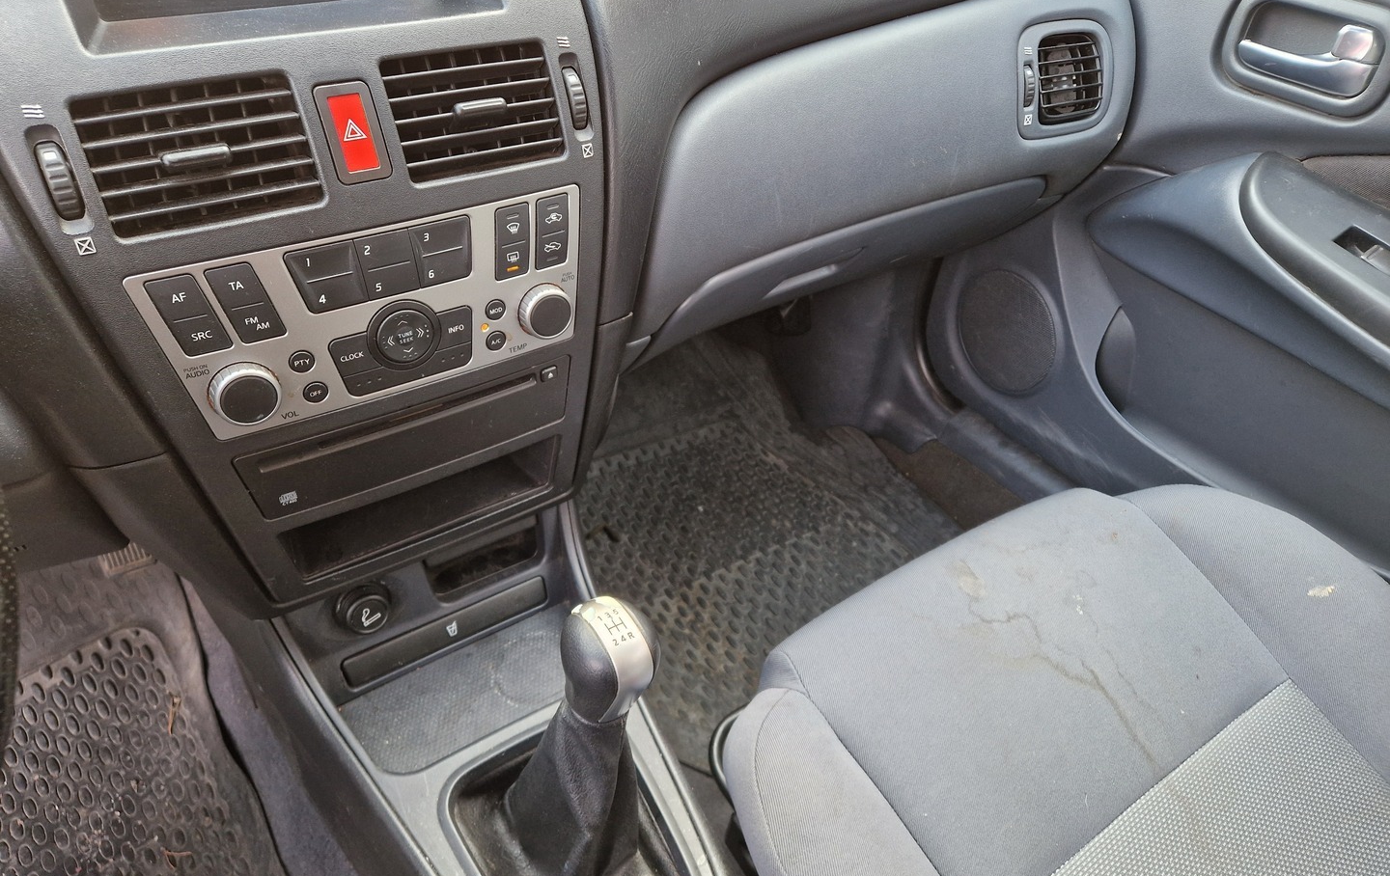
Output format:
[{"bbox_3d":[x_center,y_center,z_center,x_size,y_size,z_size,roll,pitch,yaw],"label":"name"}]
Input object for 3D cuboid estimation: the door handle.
[{"bbox_3d":[0.472,-0.297,0.709,0.027,0.047,0.107,-20,42,-27],"label":"door handle"}]

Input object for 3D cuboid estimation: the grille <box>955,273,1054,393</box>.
[{"bbox_3d":[0.360,-0.125,1.072,0.015,0.148,0.148,-20,42,-27],"label":"grille"}]

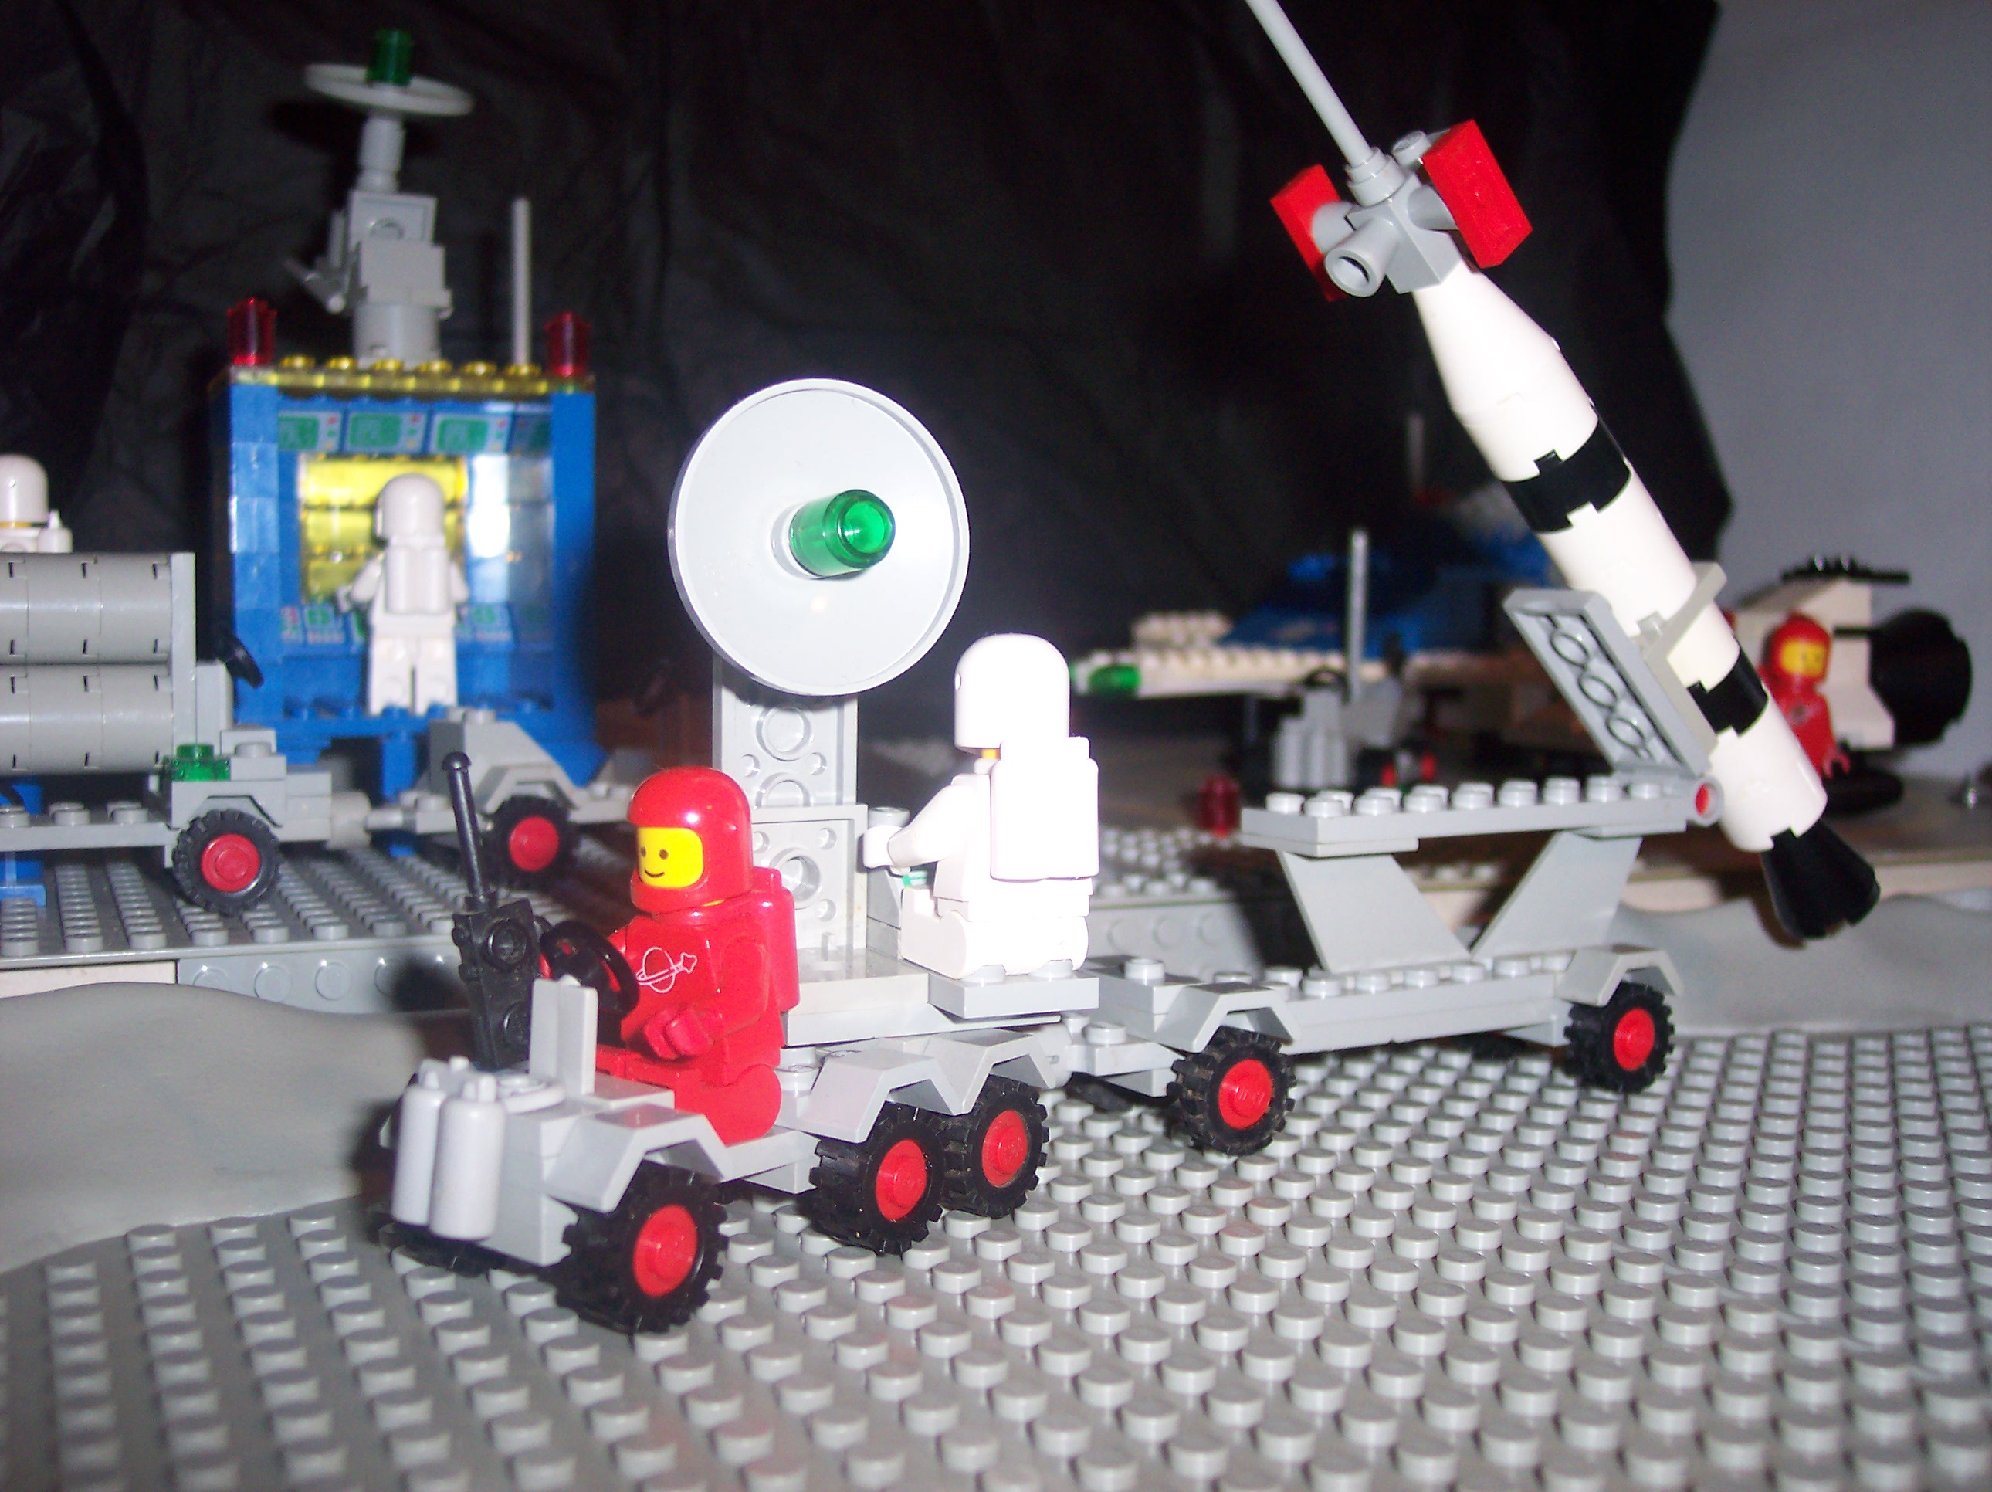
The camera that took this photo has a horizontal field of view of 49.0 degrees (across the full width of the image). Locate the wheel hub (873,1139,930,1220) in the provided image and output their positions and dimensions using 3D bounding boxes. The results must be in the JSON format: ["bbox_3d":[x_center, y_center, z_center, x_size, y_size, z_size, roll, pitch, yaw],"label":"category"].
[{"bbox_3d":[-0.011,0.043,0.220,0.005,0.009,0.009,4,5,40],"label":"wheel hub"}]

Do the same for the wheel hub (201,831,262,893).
[{"bbox_3d":[-0.113,0.017,0.322,0.009,0.009,0.005,-1,5,-24],"label":"wheel hub"}]

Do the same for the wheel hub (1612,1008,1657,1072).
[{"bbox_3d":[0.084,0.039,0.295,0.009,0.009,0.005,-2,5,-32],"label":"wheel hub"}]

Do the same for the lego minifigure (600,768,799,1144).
[{"bbox_3d":[-0.031,0.020,0.214,0.023,0.036,0.023,4,5,40],"label":"lego minifigure"}]

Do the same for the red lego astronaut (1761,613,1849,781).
[{"bbox_3d":[0.149,-0.004,0.411,0.024,0.042,0.016,0,4,-12],"label":"red lego astronaut"}]

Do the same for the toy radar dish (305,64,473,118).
[{"bbox_3d":[-0.118,-0.127,0.424,0.032,0.005,0.032,12,19,-4],"label":"toy radar dish"}]

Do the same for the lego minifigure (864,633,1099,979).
[{"bbox_3d":[0.000,0.006,0.238,0.023,0.036,0.027,-1,5,-26],"label":"lego minifigure"}]

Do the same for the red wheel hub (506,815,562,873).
[{"bbox_3d":[-0.075,0.015,0.351,0.009,0.009,0.005,-2,5,-33],"label":"red wheel hub"}]

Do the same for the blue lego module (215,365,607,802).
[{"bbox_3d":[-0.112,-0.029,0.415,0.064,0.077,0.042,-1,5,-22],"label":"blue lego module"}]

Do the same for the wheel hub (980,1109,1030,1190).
[{"bbox_3d":[-0.001,0.042,0.233,0.005,0.009,0.009,4,5,40],"label":"wheel hub"}]

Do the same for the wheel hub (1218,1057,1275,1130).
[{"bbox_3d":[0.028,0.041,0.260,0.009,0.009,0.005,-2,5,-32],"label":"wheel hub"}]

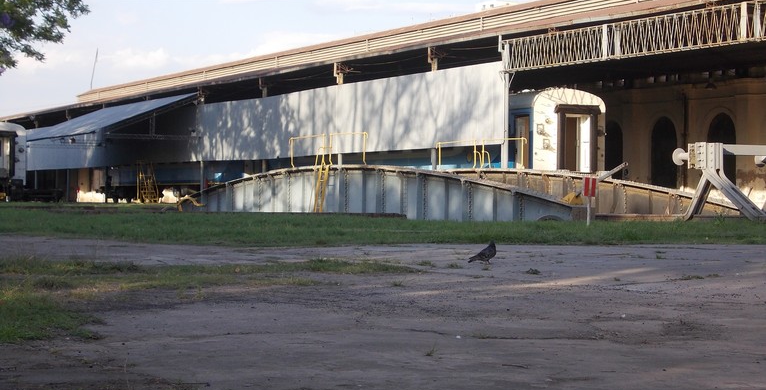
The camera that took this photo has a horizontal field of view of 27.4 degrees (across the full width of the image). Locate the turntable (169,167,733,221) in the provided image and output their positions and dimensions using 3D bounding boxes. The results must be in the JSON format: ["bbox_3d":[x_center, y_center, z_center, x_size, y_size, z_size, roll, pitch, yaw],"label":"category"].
[{"bbox_3d":[0.152,0.257,41.036,4.400,1.950,23.000,1,-1,-27],"label":"turntable"}]

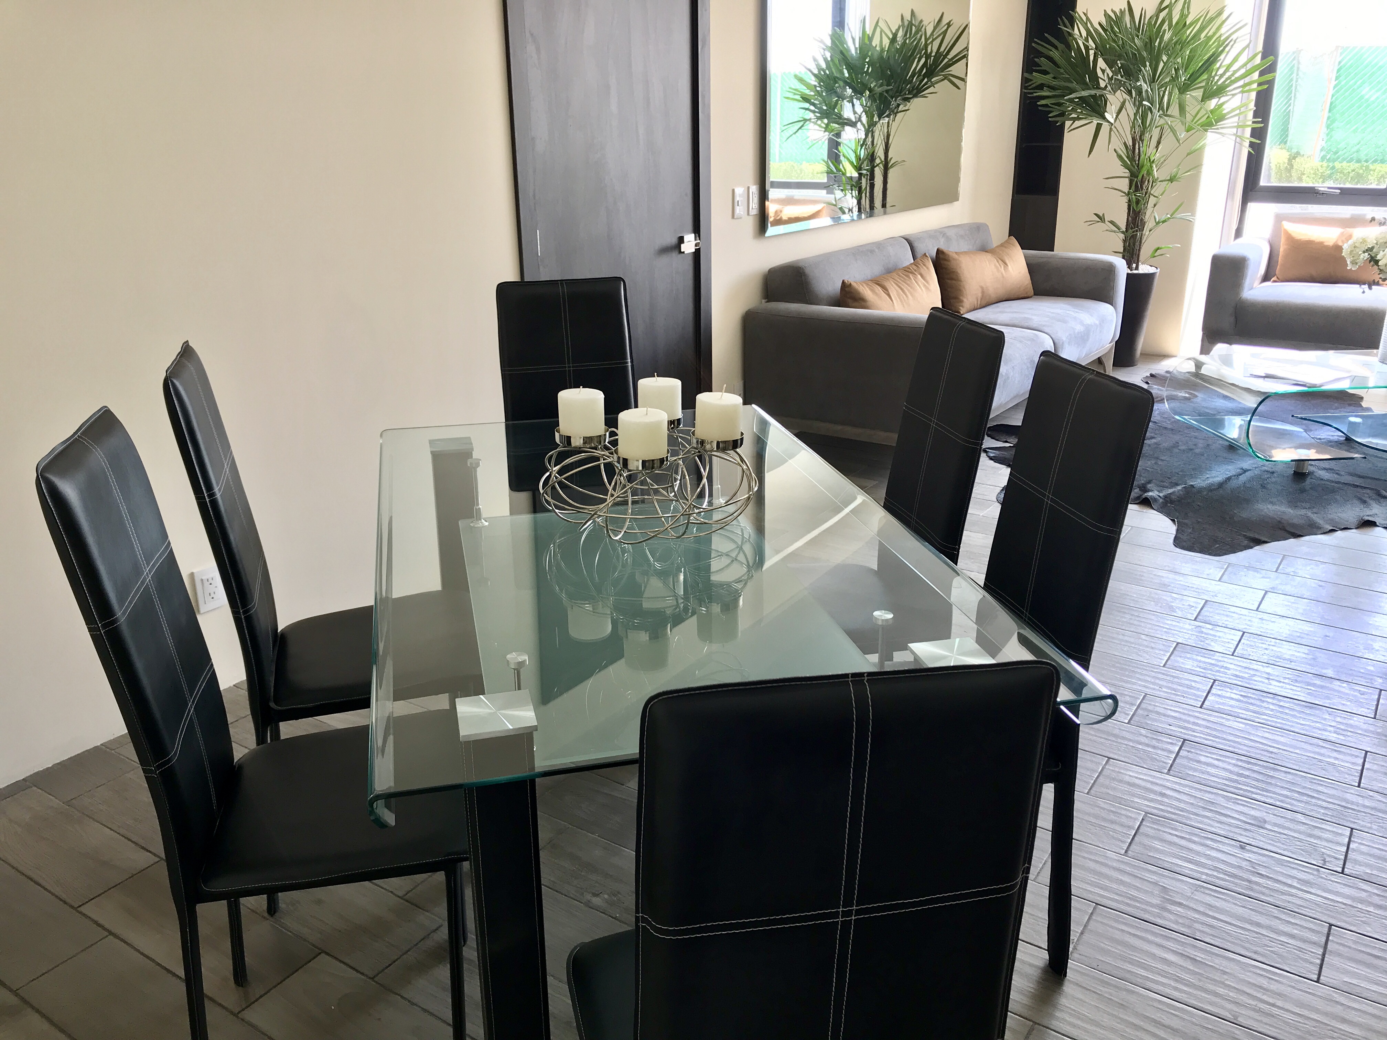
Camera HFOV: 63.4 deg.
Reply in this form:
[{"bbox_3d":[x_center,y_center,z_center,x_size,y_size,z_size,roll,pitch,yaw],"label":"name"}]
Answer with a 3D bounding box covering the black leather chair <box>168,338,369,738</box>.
[{"bbox_3d":[-0.657,0.186,2.159,0.490,1.043,0.400,-6,21,-13],"label":"black leather chair"}]

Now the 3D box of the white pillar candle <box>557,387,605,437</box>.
[{"bbox_3d":[-0.192,-0.182,1.933,0.078,0.071,0.078,-1,20,0],"label":"white pillar candle"}]

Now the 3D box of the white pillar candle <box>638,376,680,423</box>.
[{"bbox_3d":[-0.058,-0.204,1.948,0.076,0.075,0.076,0,20,0],"label":"white pillar candle"}]

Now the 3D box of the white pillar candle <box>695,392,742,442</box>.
[{"bbox_3d":[0.042,-0.165,1.837,0.076,0.075,0.076,0,20,0],"label":"white pillar candle"}]

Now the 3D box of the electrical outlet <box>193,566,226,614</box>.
[{"bbox_3d":[-1.233,0.178,2.873,0.009,0.116,0.075,12,23,32],"label":"electrical outlet"}]

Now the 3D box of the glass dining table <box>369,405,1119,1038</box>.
[{"bbox_3d":[-0.093,0.357,2.098,0.896,0.750,1.498,-6,21,-13],"label":"glass dining table"}]

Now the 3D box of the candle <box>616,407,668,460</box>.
[{"bbox_3d":[-0.078,-0.129,1.740,0.076,0.075,0.076,0,20,0],"label":"candle"}]

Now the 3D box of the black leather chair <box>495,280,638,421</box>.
[{"bbox_3d":[-0.273,-0.033,2.732,0.410,1.033,0.460,-4,20,-11],"label":"black leather chair"}]

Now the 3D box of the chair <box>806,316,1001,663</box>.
[{"bbox_3d":[0.328,0.119,2.297,0.460,1.033,0.410,-6,21,-15],"label":"chair"}]

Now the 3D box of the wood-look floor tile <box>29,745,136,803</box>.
[{"bbox_3d":[-1.404,0.587,2.581,0.176,0.010,0.175,12,23,32],"label":"wood-look floor tile"}]

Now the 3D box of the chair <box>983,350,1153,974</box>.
[{"bbox_3d":[0.400,0.280,1.866,0.490,1.043,0.400,-6,21,-13],"label":"chair"}]

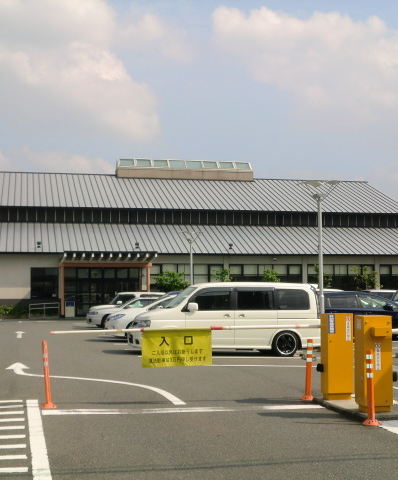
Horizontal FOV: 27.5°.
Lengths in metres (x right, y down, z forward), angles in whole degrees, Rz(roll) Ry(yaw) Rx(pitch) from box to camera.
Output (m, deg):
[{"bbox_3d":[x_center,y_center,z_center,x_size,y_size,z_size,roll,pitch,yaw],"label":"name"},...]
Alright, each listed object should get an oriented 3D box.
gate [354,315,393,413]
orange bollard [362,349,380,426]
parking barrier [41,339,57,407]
[{"bbox_3d":[2.064,1.466,9.598,0.360,1.100,0.310,0,-4,-12],"label":"gate"},{"bbox_3d":[1.909,1.623,8.999,0.210,0.825,0.210,0,-4,-12],"label":"orange bollard"},{"bbox_3d":[-1.840,1.648,10.000,0.200,0.810,0.200,0,-4,0],"label":"parking barrier"}]

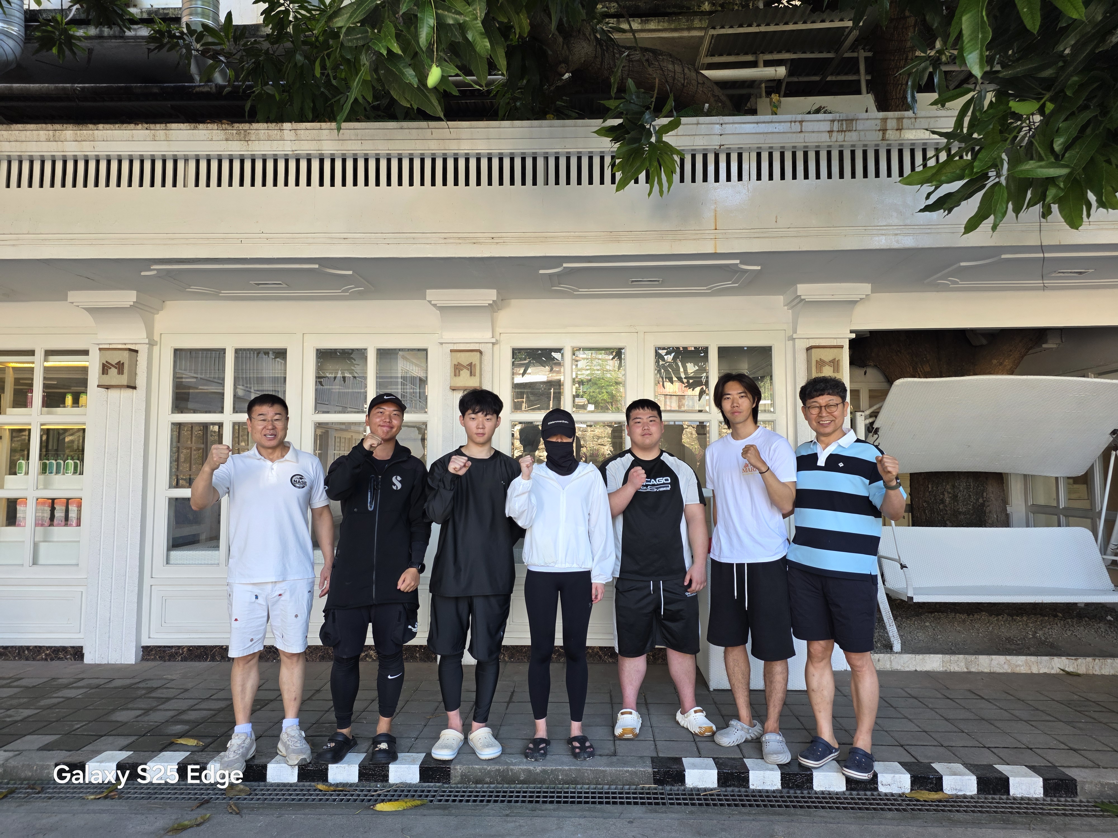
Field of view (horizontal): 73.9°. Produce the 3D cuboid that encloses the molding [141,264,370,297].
[{"bbox_3d":[-1.929,-0.871,4.827,1.338,0.040,0.785,0,-4,1],"label":"molding"}]

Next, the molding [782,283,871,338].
[{"bbox_3d":[1.817,-0.709,5.013,0.485,0.333,0.305,0,-4,4],"label":"molding"}]

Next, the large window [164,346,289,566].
[{"bbox_3d":[-2.372,0.265,5.300,0.850,1.575,0.080,0,-4,1],"label":"large window"}]

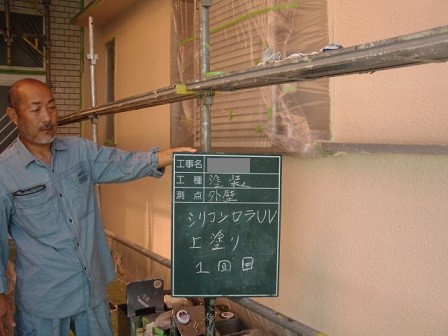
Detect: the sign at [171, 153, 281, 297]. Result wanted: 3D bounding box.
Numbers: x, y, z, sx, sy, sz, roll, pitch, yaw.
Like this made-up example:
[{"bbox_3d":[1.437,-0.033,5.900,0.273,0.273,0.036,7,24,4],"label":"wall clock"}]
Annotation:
[{"bbox_3d":[0.009,0.245,2.070,0.450,0.600,0.025,1,3,-2],"label":"sign"}]

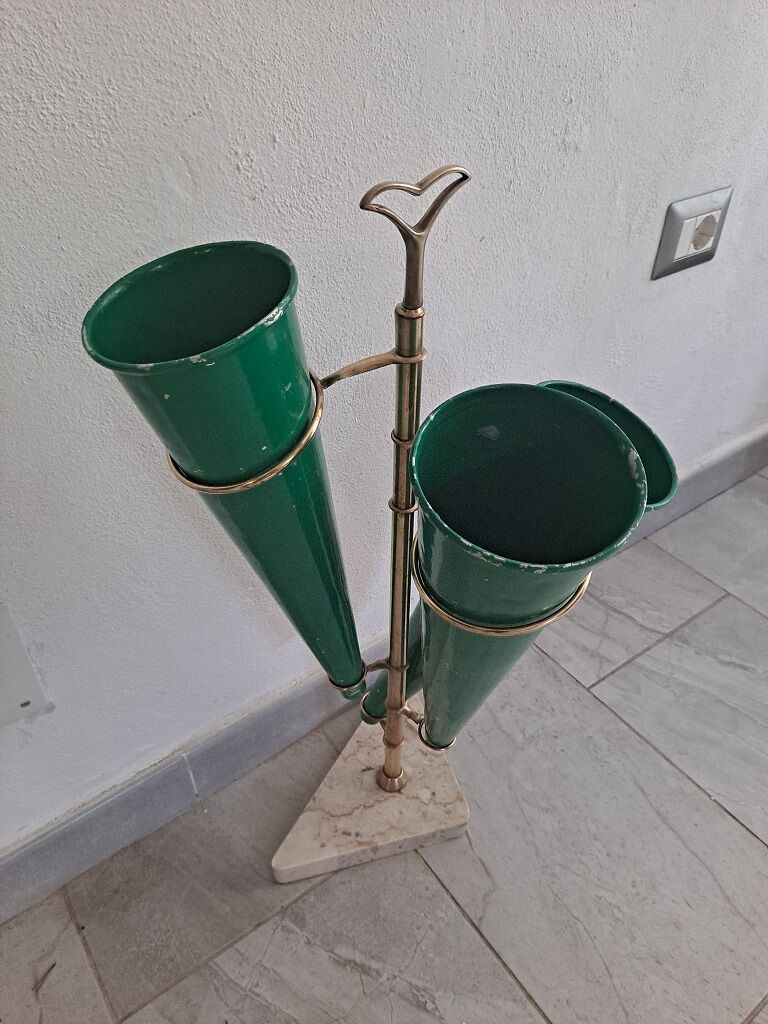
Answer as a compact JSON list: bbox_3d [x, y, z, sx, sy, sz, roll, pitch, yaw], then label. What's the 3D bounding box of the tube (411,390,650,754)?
[{"bbox_3d":[0.063,0.096,0.543,0.118,0.416,0.118,1,56,-2],"label":"tube"}]

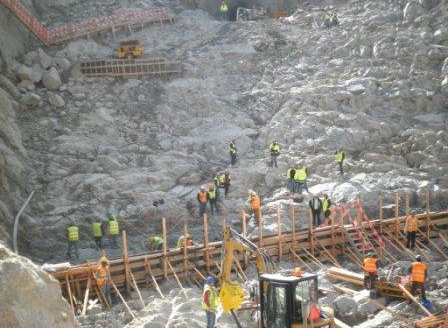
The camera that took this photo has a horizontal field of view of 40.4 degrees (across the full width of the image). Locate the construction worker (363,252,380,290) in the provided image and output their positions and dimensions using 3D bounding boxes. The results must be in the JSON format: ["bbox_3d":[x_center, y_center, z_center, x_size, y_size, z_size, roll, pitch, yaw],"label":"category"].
[{"bbox_3d":[6.090,4.458,25.029,0.620,1.750,0.420,5,13,29],"label":"construction worker"}]

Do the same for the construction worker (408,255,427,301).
[{"bbox_3d":[7.303,4.299,22.900,0.620,1.750,0.430,-4,6,-11],"label":"construction worker"}]

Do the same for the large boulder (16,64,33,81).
[{"bbox_3d":[-16.726,-7.655,51.000,1.350,1.250,1.300,-4,6,-11],"label":"large boulder"}]

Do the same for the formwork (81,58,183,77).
[{"bbox_3d":[-7.301,-7.520,47.500,7.800,1.200,0.600,-2,6,-3],"label":"formwork"}]

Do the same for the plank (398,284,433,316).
[{"bbox_3d":[6.834,4.838,21.700,0.140,0.050,2.014,-4,21,-17],"label":"plank"}]

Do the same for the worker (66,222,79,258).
[{"bbox_3d":[-7.606,3.828,30.600,0.580,1.750,0.420,-4,6,-9],"label":"worker"}]

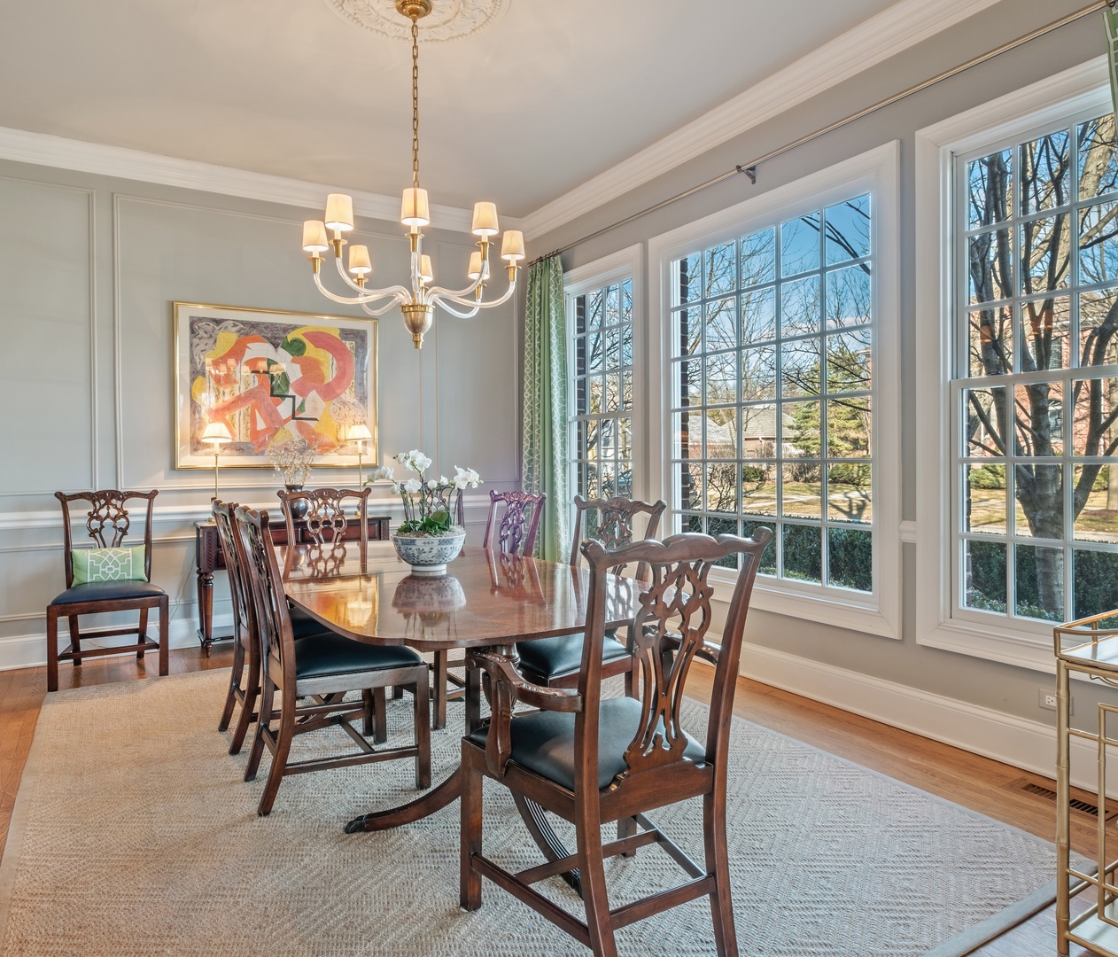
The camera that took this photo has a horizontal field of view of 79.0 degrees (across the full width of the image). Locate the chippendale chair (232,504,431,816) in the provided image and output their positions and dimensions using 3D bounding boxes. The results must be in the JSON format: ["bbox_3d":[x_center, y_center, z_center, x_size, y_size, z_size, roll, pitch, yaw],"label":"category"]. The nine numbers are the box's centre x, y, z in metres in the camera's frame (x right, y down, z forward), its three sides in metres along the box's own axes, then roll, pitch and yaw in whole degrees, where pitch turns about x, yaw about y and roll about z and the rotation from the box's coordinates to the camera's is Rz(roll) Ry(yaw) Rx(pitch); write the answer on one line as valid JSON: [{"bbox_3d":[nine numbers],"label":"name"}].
[{"bbox_3d":[-0.859,0.611,2.547,0.594,1.040,0.549,-1,1,-33],"label":"chippendale chair"}]

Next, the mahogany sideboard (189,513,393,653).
[{"bbox_3d":[-1.799,0.690,4.625,1.225,0.821,0.376,-1,1,-35],"label":"mahogany sideboard"}]

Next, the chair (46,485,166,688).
[{"bbox_3d":[-2.594,0.592,3.914,0.549,1.040,0.594,-1,1,-34],"label":"chair"}]

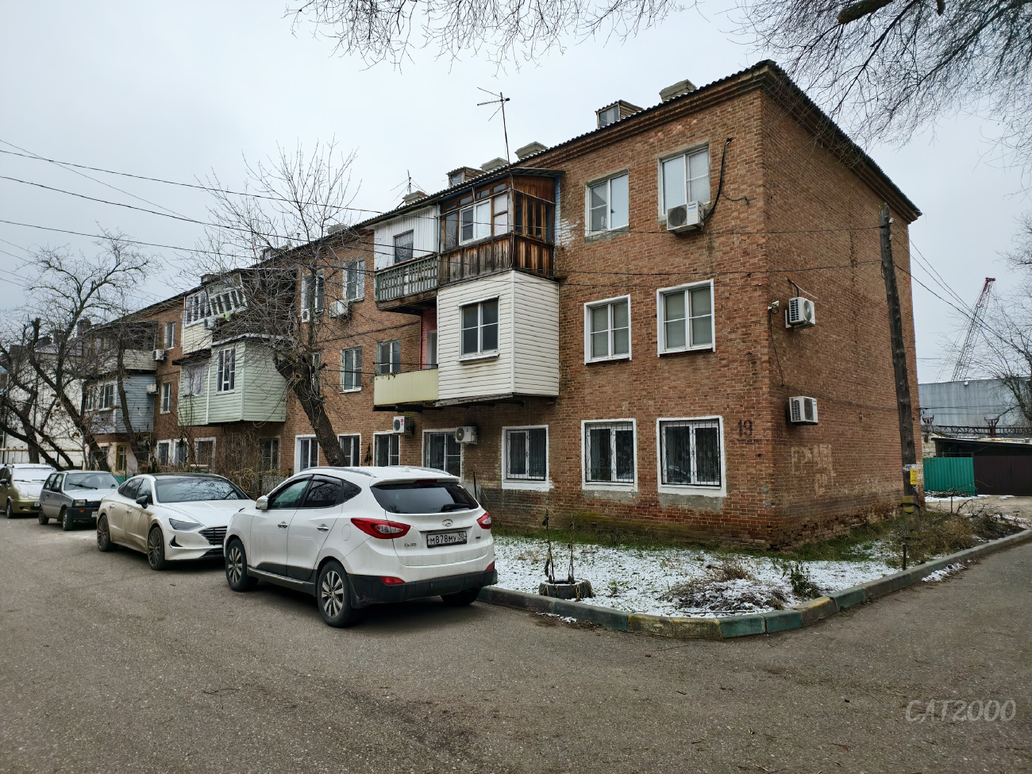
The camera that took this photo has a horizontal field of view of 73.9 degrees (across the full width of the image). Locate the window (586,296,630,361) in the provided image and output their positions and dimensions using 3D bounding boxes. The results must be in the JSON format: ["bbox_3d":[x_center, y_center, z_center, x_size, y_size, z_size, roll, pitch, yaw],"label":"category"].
[{"bbox_3d":[2.244,-1.345,16.592,1.340,1.545,0.150,-5,-8,43],"label":"window"}]

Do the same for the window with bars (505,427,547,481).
[{"bbox_3d":[0.262,1.781,18.120,1.400,1.320,0.060,-5,-8,43],"label":"window with bars"}]

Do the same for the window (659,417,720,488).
[{"bbox_3d":[3.798,1.422,14.951,1.450,1.450,0.150,-6,-8,43],"label":"window"}]

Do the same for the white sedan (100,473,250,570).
[{"bbox_3d":[-6.082,2.325,12.547,1.860,1.445,4.900,6,-8,-44],"label":"white sedan"}]

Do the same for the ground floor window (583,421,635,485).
[{"bbox_3d":[2.226,1.558,16.418,1.440,1.480,0.150,-6,-8,43],"label":"ground floor window"}]

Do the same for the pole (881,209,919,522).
[{"bbox_3d":[7.841,-0.391,14.068,0.290,7.009,0.290,-7,-8,43],"label":"pole"}]

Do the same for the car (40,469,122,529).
[{"bbox_3d":[-11.165,2.892,17.805,3.200,1.400,1.420,-6,-8,43],"label":"car"}]

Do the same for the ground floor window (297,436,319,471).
[{"bbox_3d":[-7.786,2.564,25.745,1.460,1.420,0.150,-6,-8,43],"label":"ground floor window"}]

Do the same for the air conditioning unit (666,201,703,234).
[{"bbox_3d":[3.715,-3.706,15.036,0.738,0.473,0.285,-5,-8,43],"label":"air conditioning unit"}]

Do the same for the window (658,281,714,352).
[{"bbox_3d":[3.775,-1.482,15.169,1.380,1.560,0.150,-5,-8,43],"label":"window"}]

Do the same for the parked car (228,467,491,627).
[{"bbox_3d":[-2.207,1.876,8.902,1.820,1.665,4.410,5,-8,-43],"label":"parked car"}]

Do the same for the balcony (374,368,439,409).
[{"bbox_3d":[-2.538,0.136,19.722,2.870,0.970,1.650,-5,-8,43],"label":"balcony"}]

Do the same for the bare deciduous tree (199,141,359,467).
[{"bbox_3d":[-6.340,-1.514,18.422,4.400,10.300,4.000,2,-6,-19],"label":"bare deciduous tree"}]

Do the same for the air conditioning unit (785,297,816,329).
[{"bbox_3d":[6.100,-1.585,14.600,0.280,0.505,0.720,-5,-8,43],"label":"air conditioning unit"}]

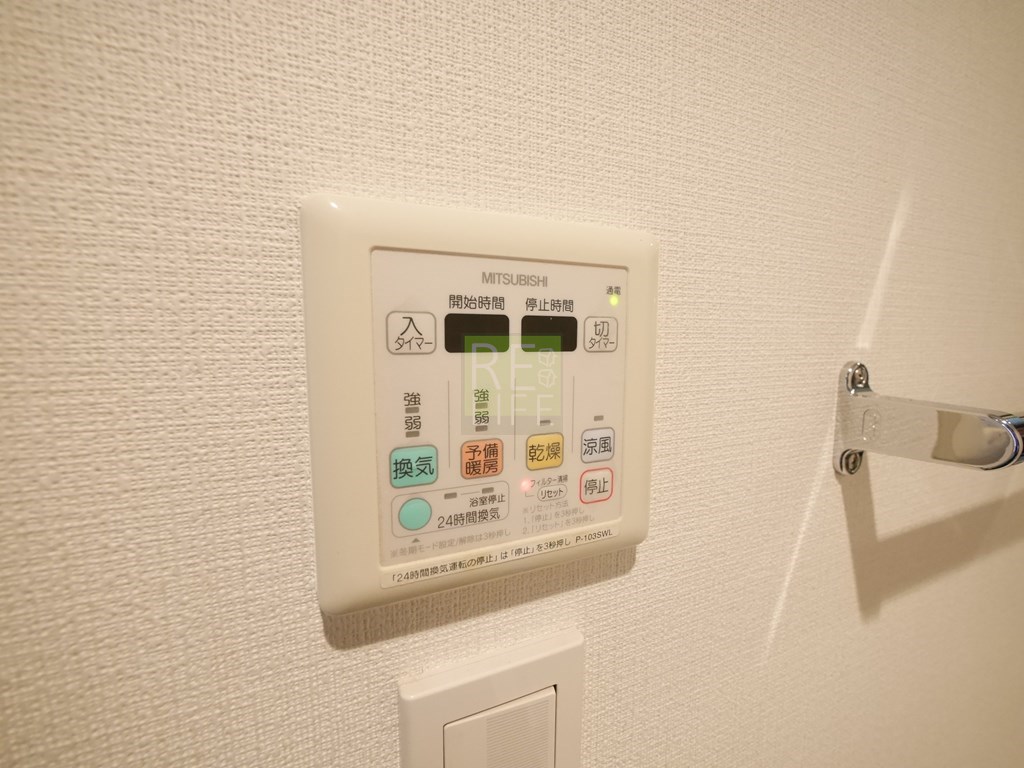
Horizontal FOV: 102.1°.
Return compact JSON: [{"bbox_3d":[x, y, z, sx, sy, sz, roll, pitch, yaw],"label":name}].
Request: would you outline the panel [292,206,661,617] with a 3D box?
[{"bbox_3d":[-0.004,0.006,0.143,0.116,0.120,0.019,-2,6,-22],"label":"panel"}]

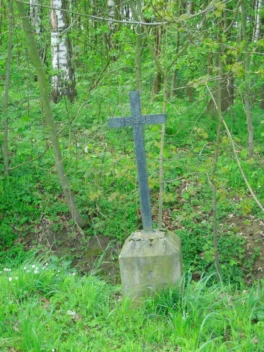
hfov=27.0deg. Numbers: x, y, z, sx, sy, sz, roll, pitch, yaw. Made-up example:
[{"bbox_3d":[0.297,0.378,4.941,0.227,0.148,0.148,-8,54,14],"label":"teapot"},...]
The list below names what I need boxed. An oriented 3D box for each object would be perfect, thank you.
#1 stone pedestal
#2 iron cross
[{"bbox_3d":[0.178,0.715,4.629,0.480,0.448,0.480,-5,7,8],"label":"stone pedestal"},{"bbox_3d":[0.082,-0.107,4.580,0.476,1.183,0.035,-5,7,8],"label":"iron cross"}]

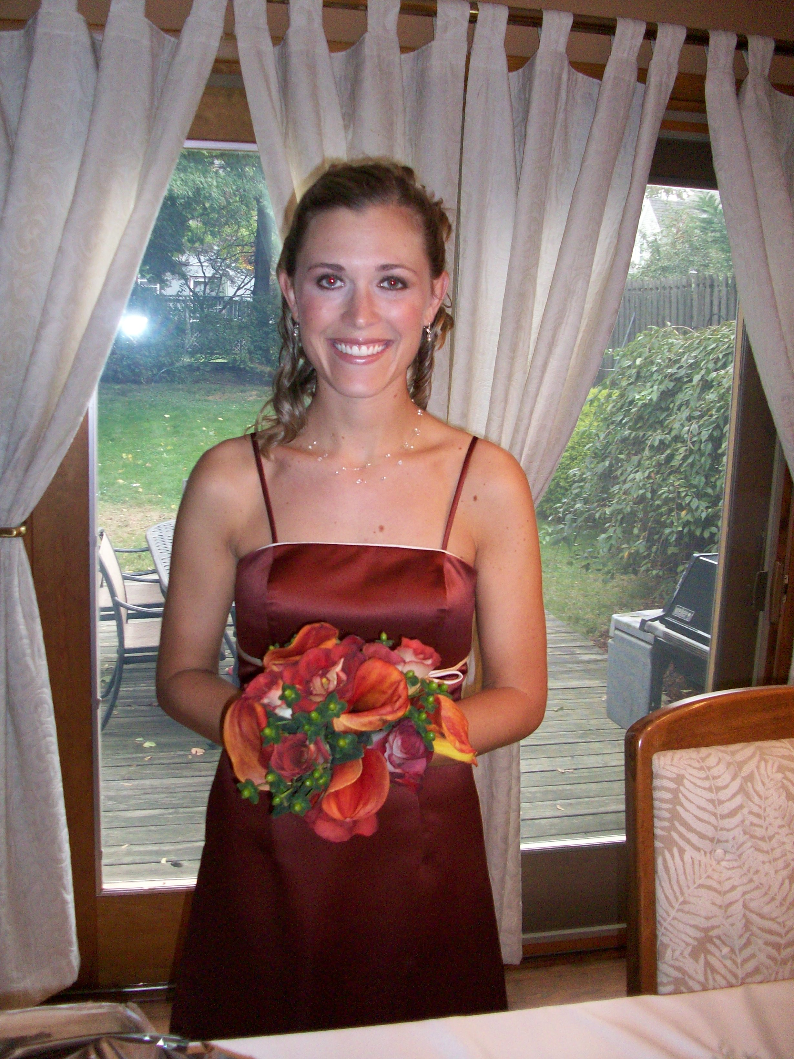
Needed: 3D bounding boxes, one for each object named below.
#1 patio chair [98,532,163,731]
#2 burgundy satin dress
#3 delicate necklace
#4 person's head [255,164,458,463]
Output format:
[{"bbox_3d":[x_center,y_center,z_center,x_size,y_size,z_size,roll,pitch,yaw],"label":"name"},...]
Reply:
[{"bbox_3d":[-1.082,0.439,4.698,0.630,0.900,0.570,0,9,-13],"label":"patio chair"},{"bbox_3d":[-0.064,0.477,1.293,0.530,1.200,0.380,2,9,0],"label":"burgundy satin dress"},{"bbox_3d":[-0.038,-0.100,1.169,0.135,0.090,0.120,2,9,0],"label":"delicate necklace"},{"bbox_3d":[-0.048,-0.245,1.161,0.220,0.330,0.220,2,9,0],"label":"person's head"}]

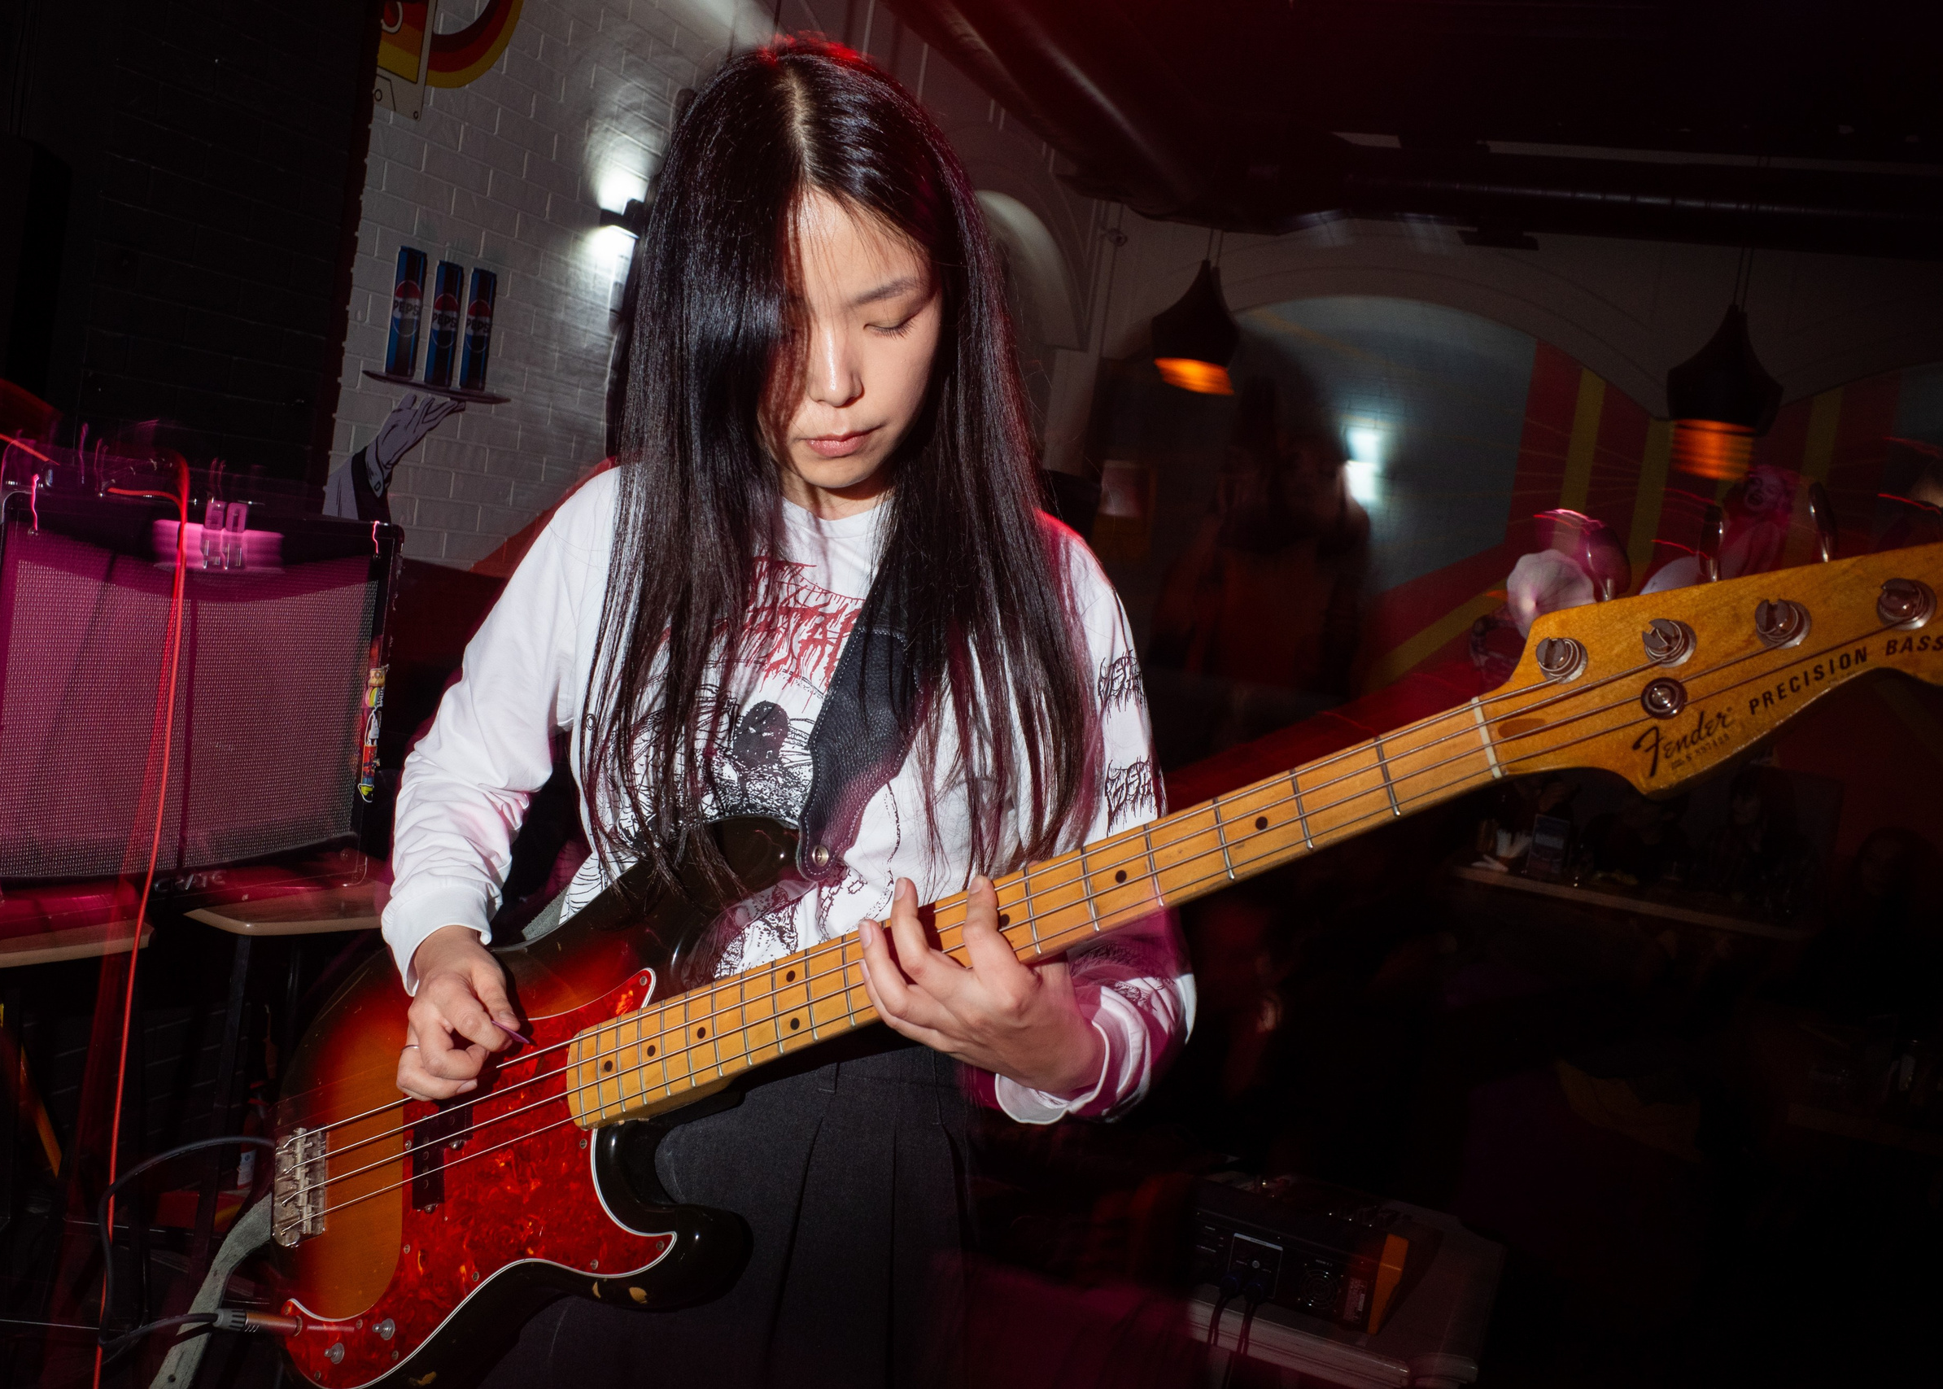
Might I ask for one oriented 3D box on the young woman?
[{"bbox_3d":[-0.150,0.400,1.090,0.550,1.610,0.420,7,3,3],"label":"young woman"}]

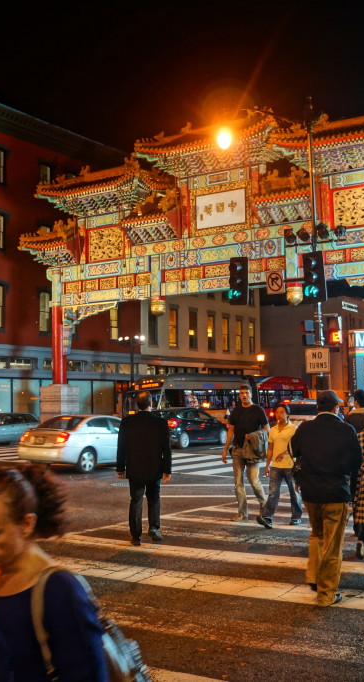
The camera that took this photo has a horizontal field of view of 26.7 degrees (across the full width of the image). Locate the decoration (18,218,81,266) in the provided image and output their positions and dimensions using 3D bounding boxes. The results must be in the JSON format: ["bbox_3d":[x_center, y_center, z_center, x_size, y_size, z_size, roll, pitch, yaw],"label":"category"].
[{"bbox_3d":[-6.335,-4.901,39.443,2.900,2.550,2.600,-3,-5,33],"label":"decoration"}]

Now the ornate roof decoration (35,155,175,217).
[{"bbox_3d":[-3.807,-7.574,38.039,6.000,2.800,3.800,-4,-5,29],"label":"ornate roof decoration"}]

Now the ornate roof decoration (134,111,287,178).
[{"bbox_3d":[1.672,-8.828,34.569,7.200,2.700,3.200,-3,-5,33],"label":"ornate roof decoration"}]

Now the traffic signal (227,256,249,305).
[{"bbox_3d":[1.489,-1.623,20.600,0.480,1.220,0.400,-4,-6,34],"label":"traffic signal"}]

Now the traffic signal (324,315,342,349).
[{"bbox_3d":[3.789,-0.225,19.200,0.380,0.820,0.300,-4,-5,34],"label":"traffic signal"}]

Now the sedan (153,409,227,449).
[{"bbox_3d":[0.144,3.289,29.394,1.800,1.450,4.500,-4,-6,35],"label":"sedan"}]

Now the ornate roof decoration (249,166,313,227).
[{"bbox_3d":[4.638,-6.106,32.459,2.800,2.500,2.200,-3,-5,33],"label":"ornate roof decoration"}]

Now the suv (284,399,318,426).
[{"bbox_3d":[6.732,3.733,36.368,1.880,1.780,4.600,-4,-6,34],"label":"suv"}]

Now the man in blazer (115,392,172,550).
[{"bbox_3d":[-0.450,1.507,9.136,0.620,1.780,0.420,-1,-4,6],"label":"man in blazer"}]

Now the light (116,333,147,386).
[{"bbox_3d":[-2.782,2.355,42.894,1.800,5.750,0.500,-4,-6,34],"label":"light"}]

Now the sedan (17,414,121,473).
[{"bbox_3d":[-2.193,2.618,20.345,1.710,1.450,4.650,-4,-5,34],"label":"sedan"}]

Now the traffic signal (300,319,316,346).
[{"bbox_3d":[3.197,-0.215,19.400,0.320,0.700,0.360,-4,-5,29],"label":"traffic signal"}]

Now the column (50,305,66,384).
[{"bbox_3d":[-6.184,0.212,38.855,0.740,3.910,0.740,-4,-5,29],"label":"column"}]

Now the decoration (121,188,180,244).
[{"bbox_3d":[-1.250,-5.767,36.229,2.800,2.500,2.200,-3,-5,33],"label":"decoration"}]

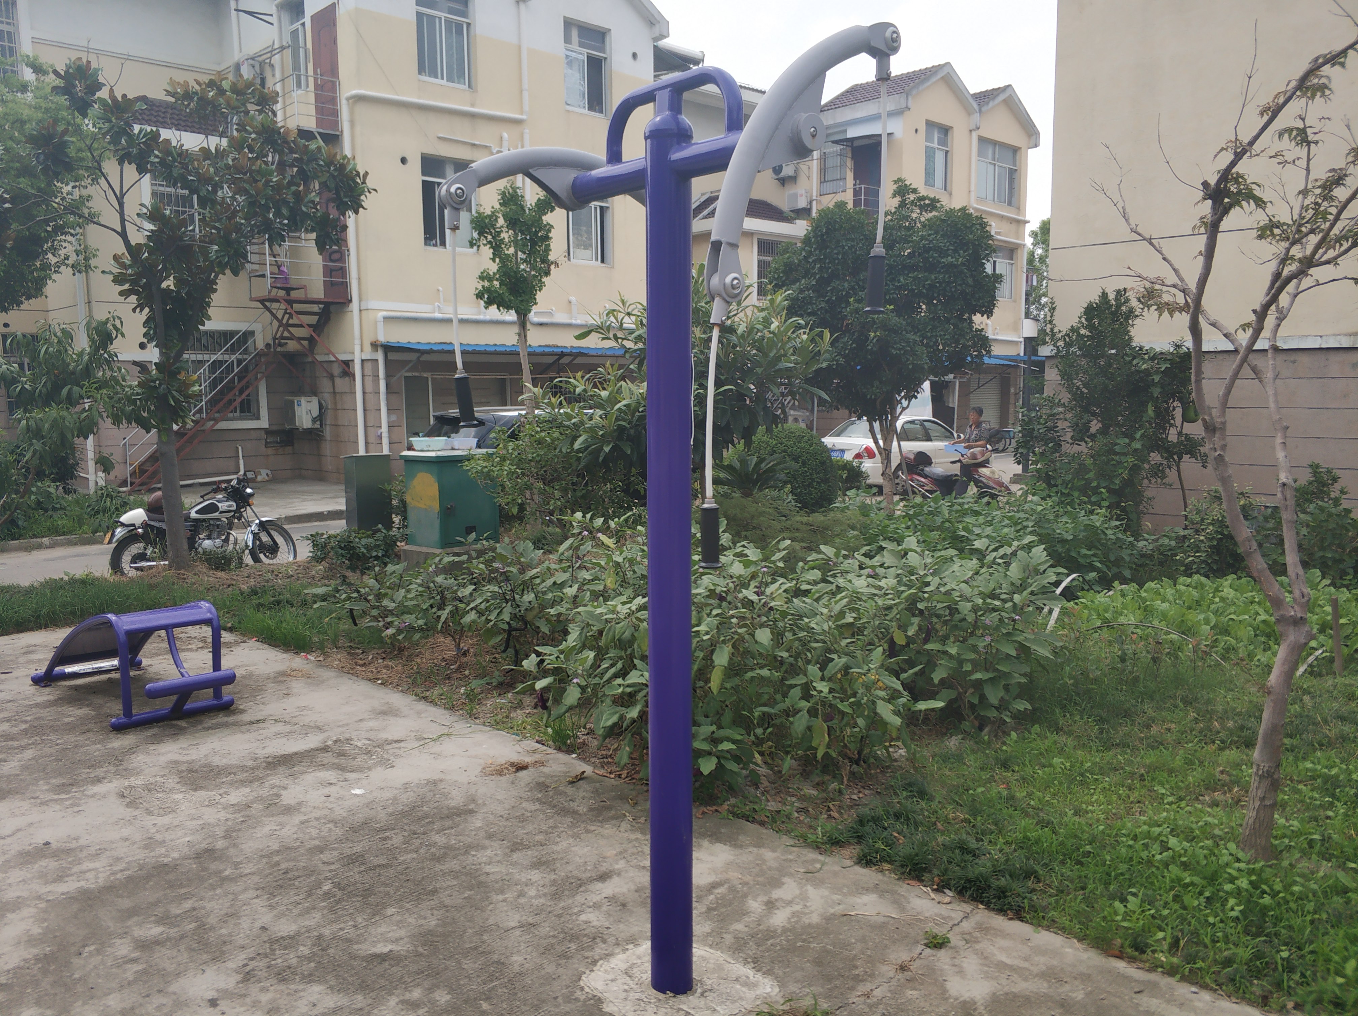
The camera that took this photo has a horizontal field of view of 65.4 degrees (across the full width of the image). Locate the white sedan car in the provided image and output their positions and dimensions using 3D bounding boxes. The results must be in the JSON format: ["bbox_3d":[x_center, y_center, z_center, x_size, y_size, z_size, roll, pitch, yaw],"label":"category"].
[{"bbox_3d":[4.290,-1.120,21.054,1.700,1.430,4.430,5,8,40],"label":"white sedan car"}]

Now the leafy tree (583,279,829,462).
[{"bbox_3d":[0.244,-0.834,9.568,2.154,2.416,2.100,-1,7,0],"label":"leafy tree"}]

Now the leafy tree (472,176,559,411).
[{"bbox_3d":[-1.900,-1.627,12.394,1.050,4.259,1.050,0,6,0],"label":"leafy tree"}]

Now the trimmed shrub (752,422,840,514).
[{"bbox_3d":[1.485,-0.485,13.536,1.111,1.173,1.111,-1,7,0],"label":"trimmed shrub"}]

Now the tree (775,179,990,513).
[{"bbox_3d":[2.601,-1.968,13.563,2.878,4.293,2.734,-1,7,0],"label":"tree"}]

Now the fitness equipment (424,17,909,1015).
[{"bbox_3d":[-0.030,0.067,2.816,0.820,2.560,0.980,-7,9,-44],"label":"fitness equipment"}]

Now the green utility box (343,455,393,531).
[{"bbox_3d":[-3.430,-0.071,11.772,0.440,1.040,0.420,-5,8,-36],"label":"green utility box"}]

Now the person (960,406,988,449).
[{"bbox_3d":[4.971,-0.903,17.814,0.420,1.690,0.520,-5,8,-38],"label":"person"}]

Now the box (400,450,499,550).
[{"bbox_3d":[-2.433,-0.114,11.336,0.622,0.969,0.823,5,8,40],"label":"box"}]

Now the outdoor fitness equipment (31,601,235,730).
[{"bbox_3d":[-2.889,0.738,5.616,1.540,0.575,0.600,6,9,43],"label":"outdoor fitness equipment"}]

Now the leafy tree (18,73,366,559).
[{"bbox_3d":[-4.404,-1.709,9.767,2.950,4.633,2.800,-1,7,0],"label":"leafy tree"}]

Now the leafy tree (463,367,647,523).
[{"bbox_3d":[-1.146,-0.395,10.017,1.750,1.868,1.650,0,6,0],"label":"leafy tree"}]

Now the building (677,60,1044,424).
[{"bbox_3d":[4.110,-8.021,35.627,12.074,11.739,9.500,-6,8,-41],"label":"building"}]

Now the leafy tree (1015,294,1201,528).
[{"bbox_3d":[4.902,-1.045,12.060,1.980,2.869,1.850,-1,7,0],"label":"leafy tree"}]

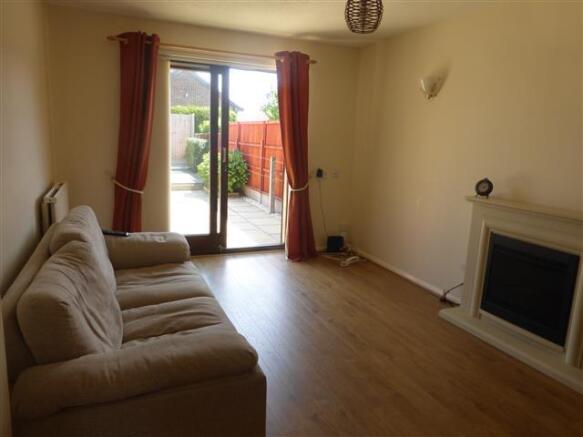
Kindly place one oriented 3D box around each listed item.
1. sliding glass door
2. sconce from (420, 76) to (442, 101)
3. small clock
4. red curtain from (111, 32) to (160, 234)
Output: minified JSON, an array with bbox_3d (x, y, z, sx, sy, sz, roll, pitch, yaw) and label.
[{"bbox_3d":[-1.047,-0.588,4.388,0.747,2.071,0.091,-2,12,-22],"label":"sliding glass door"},{"bbox_3d":[1.199,-1.139,3.550,0.121,0.182,0.222,-2,12,-22],"label":"sconce"},{"bbox_3d":[1.423,-0.225,2.983,0.066,0.151,0.121,-6,13,-36],"label":"small clock"},{"bbox_3d":[-1.457,-0.576,3.818,0.444,2.212,0.162,-2,12,-22],"label":"red curtain"}]

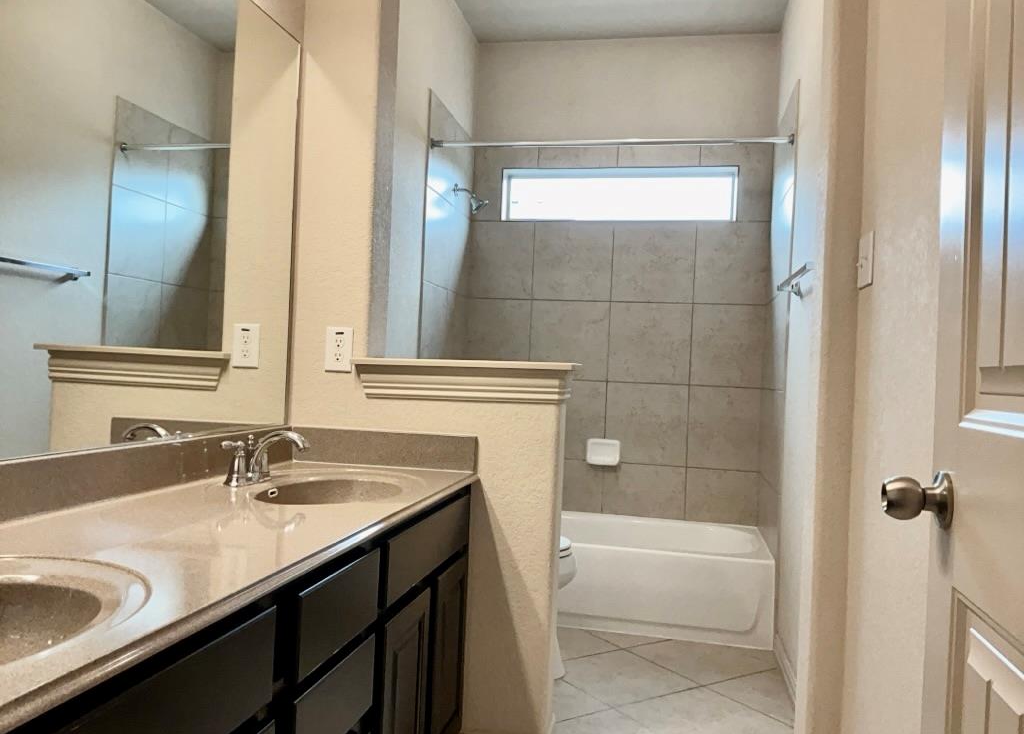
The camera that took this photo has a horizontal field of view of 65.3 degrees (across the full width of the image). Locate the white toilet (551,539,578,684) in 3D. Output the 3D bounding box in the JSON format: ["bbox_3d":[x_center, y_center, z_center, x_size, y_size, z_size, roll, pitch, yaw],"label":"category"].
[{"bbox_3d":[-0.139,0.705,2.902,0.750,0.755,0.450,2,0,11],"label":"white toilet"}]

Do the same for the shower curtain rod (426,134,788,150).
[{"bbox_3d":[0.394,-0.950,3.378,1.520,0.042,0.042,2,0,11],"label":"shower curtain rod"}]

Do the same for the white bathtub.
[{"bbox_3d":[0.381,0.931,3.719,1.524,0.360,0.750,2,0,11],"label":"white bathtub"}]

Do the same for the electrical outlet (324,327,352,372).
[{"bbox_3d":[-0.492,-0.048,2.263,0.080,0.126,0.010,2,0,11],"label":"electrical outlet"}]

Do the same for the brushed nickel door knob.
[{"bbox_3d":[0.482,0.157,0.953,0.070,0.067,0.067,2,0,13],"label":"brushed nickel door knob"}]

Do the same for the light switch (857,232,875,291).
[{"bbox_3d":[0.855,-0.255,1.937,0.014,0.124,0.125,2,0,11],"label":"light switch"}]

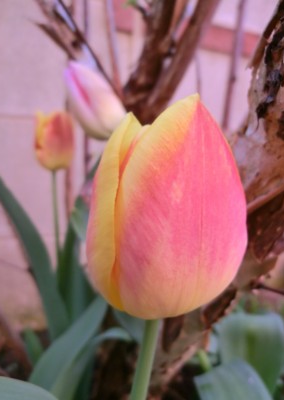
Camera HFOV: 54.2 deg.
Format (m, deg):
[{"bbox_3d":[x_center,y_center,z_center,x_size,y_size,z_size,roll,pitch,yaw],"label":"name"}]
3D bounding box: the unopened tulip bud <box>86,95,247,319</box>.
[{"bbox_3d":[0.010,0.003,0.107,0.058,0.086,0.057,9,8,0],"label":"unopened tulip bud"}]

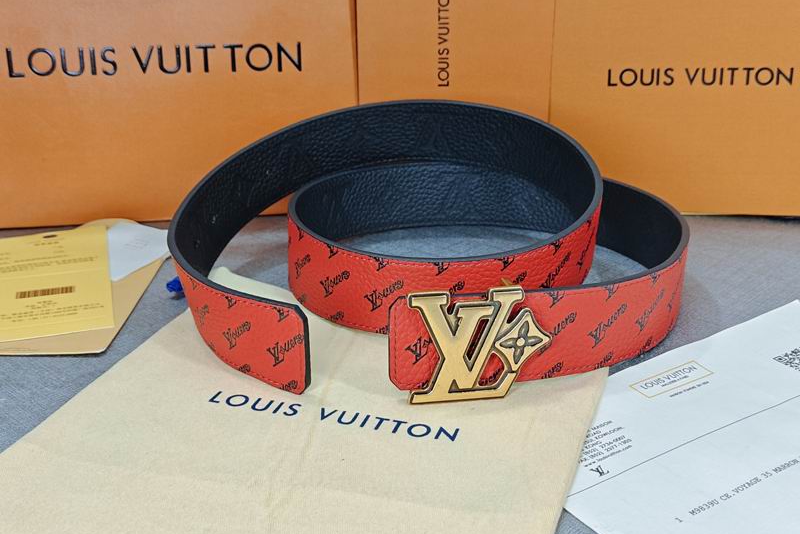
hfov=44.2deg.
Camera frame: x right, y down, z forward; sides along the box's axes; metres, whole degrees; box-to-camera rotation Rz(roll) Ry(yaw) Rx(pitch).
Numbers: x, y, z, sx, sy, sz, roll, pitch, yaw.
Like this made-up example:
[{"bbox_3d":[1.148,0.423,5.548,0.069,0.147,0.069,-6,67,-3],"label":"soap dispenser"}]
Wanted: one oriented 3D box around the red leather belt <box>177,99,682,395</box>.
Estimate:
[{"bbox_3d":[0.018,-0.023,0.485,0.242,0.081,0.215,-1,21,-3],"label":"red leather belt"}]

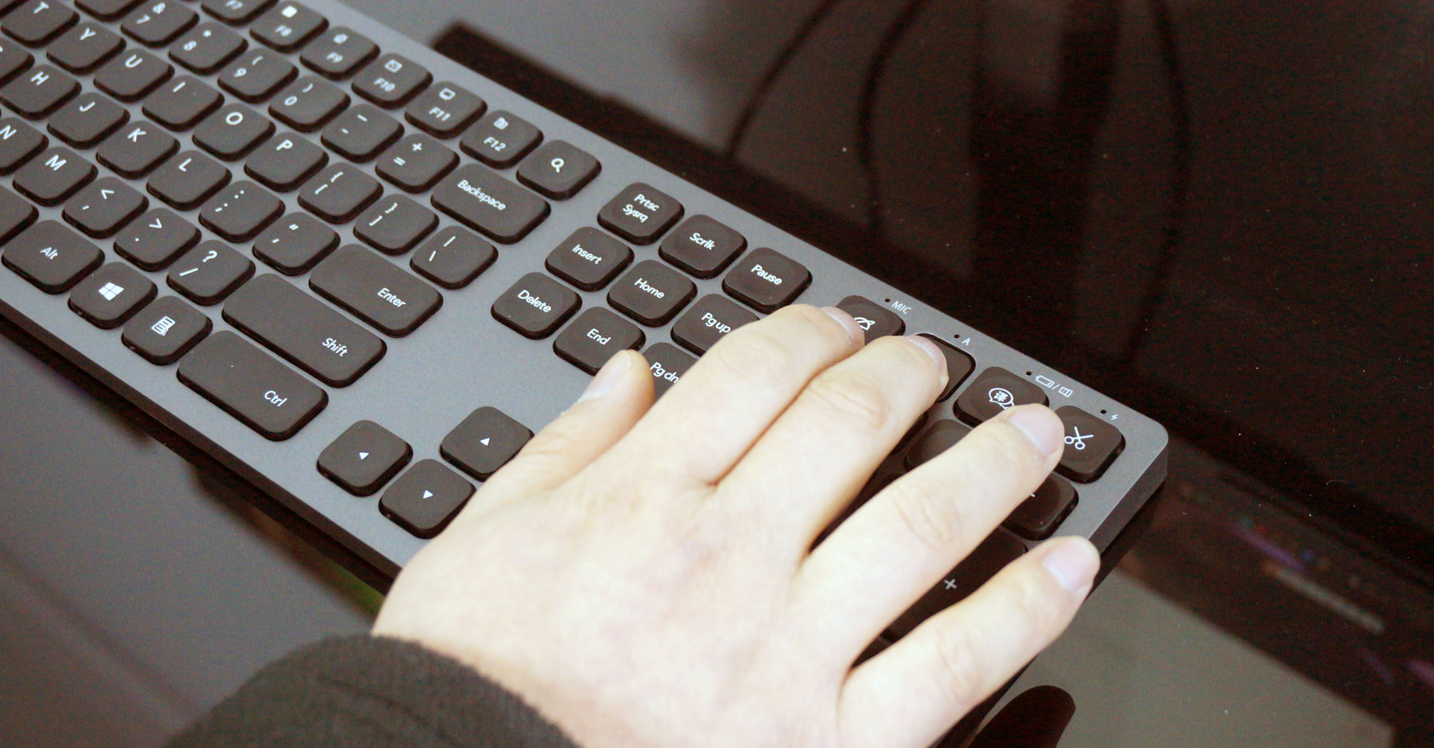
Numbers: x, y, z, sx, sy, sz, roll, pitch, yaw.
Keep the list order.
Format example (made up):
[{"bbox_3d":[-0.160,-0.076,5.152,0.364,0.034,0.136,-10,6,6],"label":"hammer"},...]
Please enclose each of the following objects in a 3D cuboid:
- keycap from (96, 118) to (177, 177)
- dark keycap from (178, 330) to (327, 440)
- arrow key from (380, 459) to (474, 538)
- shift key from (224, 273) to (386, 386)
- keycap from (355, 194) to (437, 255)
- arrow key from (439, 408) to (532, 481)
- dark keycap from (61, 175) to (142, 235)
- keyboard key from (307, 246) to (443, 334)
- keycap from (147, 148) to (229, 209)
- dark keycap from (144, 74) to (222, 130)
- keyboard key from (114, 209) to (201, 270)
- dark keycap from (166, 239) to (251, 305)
[{"bbox_3d":[-0.146,-0.056,0.510,0.017,0.003,0.017,29,55,25],"label":"keycap"},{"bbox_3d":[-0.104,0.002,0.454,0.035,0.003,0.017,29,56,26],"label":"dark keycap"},{"bbox_3d":[-0.062,0.026,0.433,0.017,0.003,0.017,29,55,25],"label":"arrow key"},{"bbox_3d":[-0.095,-0.010,0.467,0.041,0.003,0.017,29,55,25],"label":"shift key"},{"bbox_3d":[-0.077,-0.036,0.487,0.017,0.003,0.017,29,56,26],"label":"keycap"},{"bbox_3d":[-0.050,0.015,0.443,0.017,0.003,0.017,29,55,25],"label":"arrow key"},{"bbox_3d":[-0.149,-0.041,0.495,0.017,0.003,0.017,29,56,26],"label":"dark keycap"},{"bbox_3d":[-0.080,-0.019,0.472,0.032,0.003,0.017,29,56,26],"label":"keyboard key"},{"bbox_3d":[-0.131,-0.048,0.502,0.017,0.003,0.017,29,55,25],"label":"keycap"},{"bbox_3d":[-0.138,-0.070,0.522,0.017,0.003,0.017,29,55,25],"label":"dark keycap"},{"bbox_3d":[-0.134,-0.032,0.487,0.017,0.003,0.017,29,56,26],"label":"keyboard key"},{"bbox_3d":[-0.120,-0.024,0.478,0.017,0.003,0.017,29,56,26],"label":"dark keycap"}]

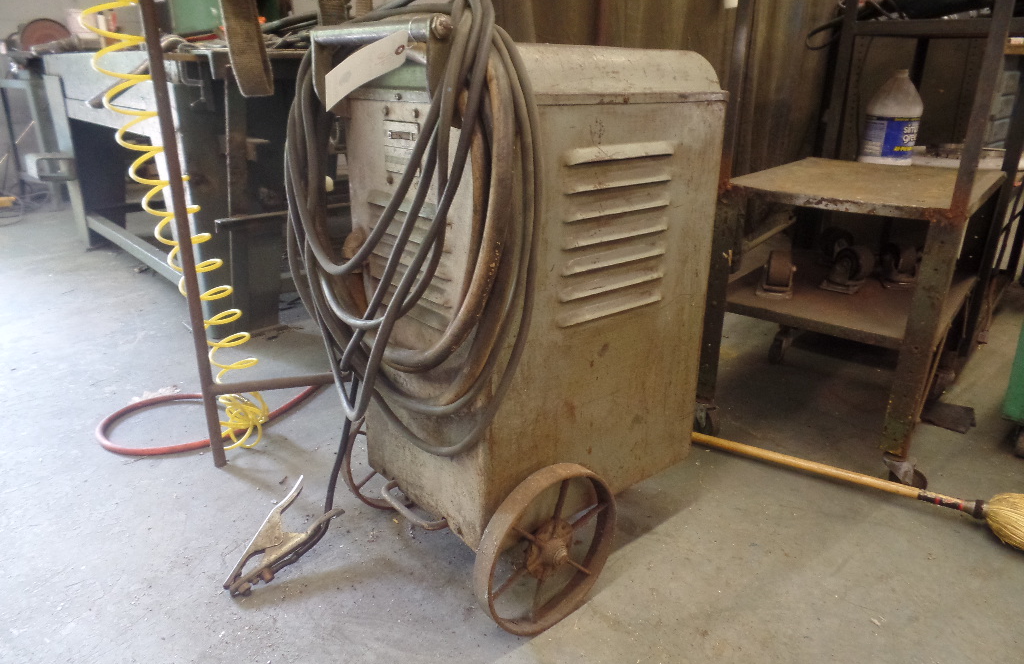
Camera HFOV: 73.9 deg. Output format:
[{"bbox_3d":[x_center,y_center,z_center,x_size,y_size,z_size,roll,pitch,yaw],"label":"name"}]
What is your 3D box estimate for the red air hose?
[{"bbox_3d":[-0.770,0.214,1.750,0.556,0.025,0.350,-4,20,-14],"label":"red air hose"}]

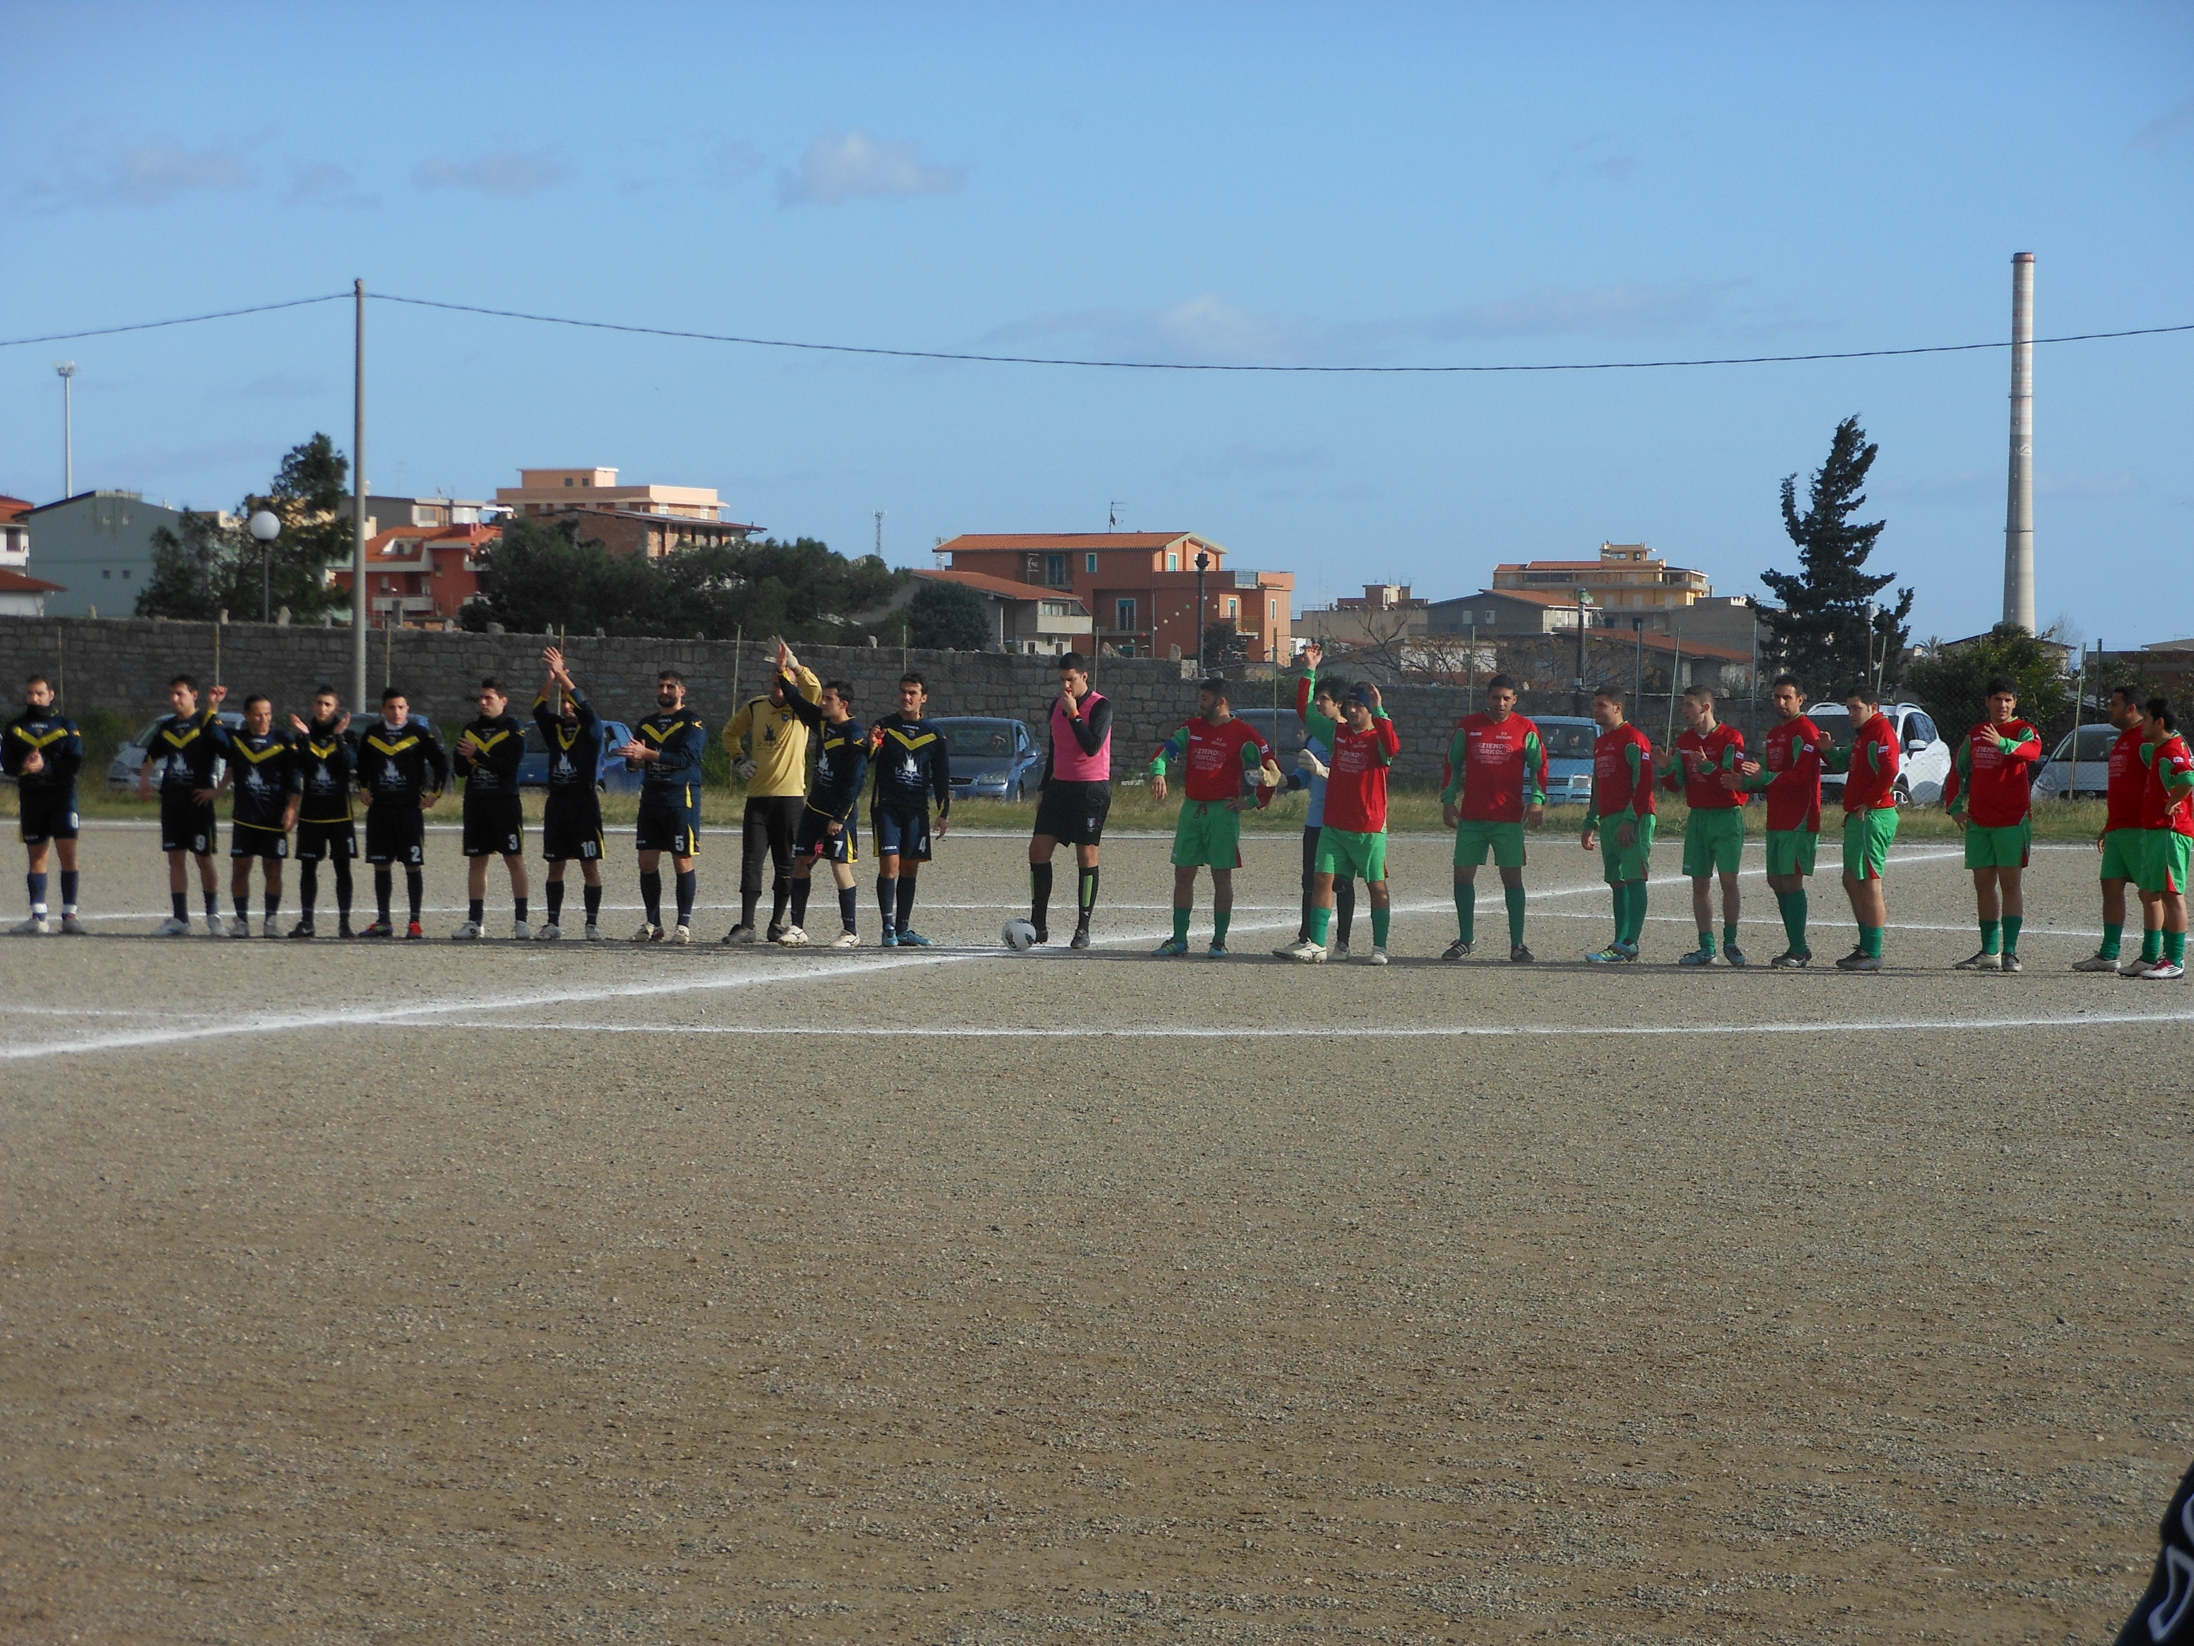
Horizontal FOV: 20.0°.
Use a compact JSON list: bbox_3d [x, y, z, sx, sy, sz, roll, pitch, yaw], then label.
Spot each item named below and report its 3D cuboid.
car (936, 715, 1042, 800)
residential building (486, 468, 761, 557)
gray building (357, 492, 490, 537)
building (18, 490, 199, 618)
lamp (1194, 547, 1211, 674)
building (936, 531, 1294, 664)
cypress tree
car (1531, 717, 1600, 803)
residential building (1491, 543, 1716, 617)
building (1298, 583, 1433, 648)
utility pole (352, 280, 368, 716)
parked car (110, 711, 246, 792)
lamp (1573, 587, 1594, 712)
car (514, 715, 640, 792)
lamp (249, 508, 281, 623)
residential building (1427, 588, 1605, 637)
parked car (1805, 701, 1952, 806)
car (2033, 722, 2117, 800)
[{"bbox_3d":[-1.500,-0.626,79.000,1.710,1.430,4.200,0,1,11],"label":"car"},{"bbox_3d":[-44.023,-23.983,570.155,18.000,17.000,18.000,1,1,36],"label":"residential building"},{"bbox_3d":[-63.200,-23.800,579.000,8.700,13.000,11.300,1,1,30],"label":"gray building"},{"bbox_3d":[-59.800,-14.850,375.000,10.400,10.100,11.000,0,1,-3],"label":"building"},{"bbox_3d":[2.274,-3.424,135.046,0.330,5.000,0.330,0,1,0],"label":"lamp"},{"bbox_3d":[1.500,-15.300,440.000,23.500,10.400,10.000,1,1,24],"label":"building"},{"bbox_3d":[24.400,-7.780,205.000,4.800,11.300,4.800,0,1,0],"label":"cypress tree"},{"bbox_3d":[5.750,-0.580,77.200,1.550,1.470,3.550,0,1,11],"label":"car"},{"bbox_3d":[63.600,-28.100,780.000,26.500,14.500,12.500,0,1,8],"label":"residential building"},{"bbox_3d":[27.169,-18.753,630.100,13.500,11.000,11.000,1,1,24],"label":"building"},{"bbox_3d":[-11.539,-4.373,97.075,0.210,8.200,0.210,0,1,0],"label":"utility pole"},{"bbox_3d":[-13.722,-0.957,95.513,1.690,1.460,3.950,1,1,12],"label":"parked car"},{"bbox_3d":[10.930,-3.120,140.000,0.330,4.300,0.330,0,1,0],"label":"lamp"},{"bbox_3d":[-7.719,-0.772,91.513,1.680,1.460,3.900,1,1,14],"label":"car"},{"bbox_3d":[-13.868,-2.927,103.542,0.520,4.600,0.520,0,1,0],"label":"lamp"},{"bbox_3d":[38.600,-17.700,572.000,12.000,7.700,12.000,1,1,27],"label":"residential building"},{"bbox_3d":[10.458,-0.815,85.515,1.820,1.650,4.350,1,1,19],"label":"parked car"},{"bbox_3d":[12.420,-0.475,75.400,1.720,1.450,4.000,1,1,14],"label":"car"}]

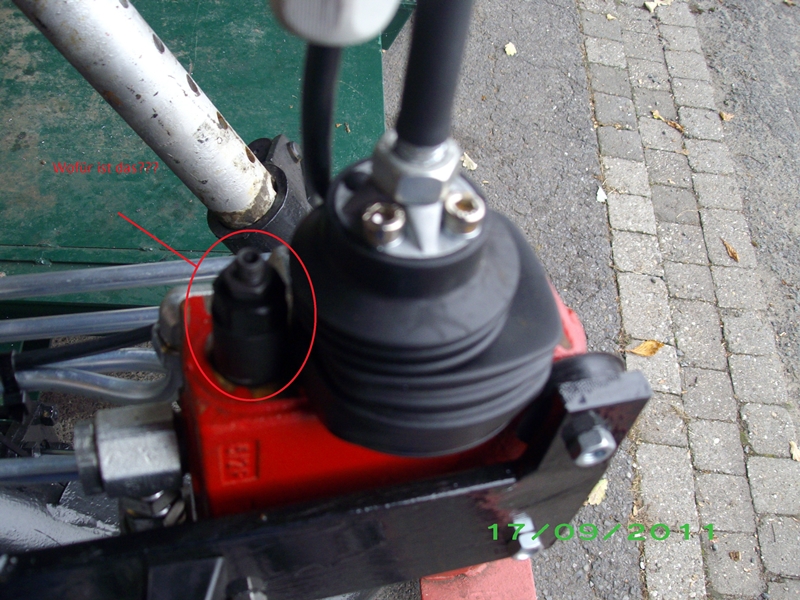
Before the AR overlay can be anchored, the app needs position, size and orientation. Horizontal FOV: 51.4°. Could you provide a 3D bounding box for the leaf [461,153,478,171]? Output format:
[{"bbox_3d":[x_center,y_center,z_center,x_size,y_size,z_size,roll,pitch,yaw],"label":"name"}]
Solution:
[{"bbox_3d":[0.226,-0.467,2.807,0.043,0.012,0.080,-22,61,-19],"label":"leaf"}]

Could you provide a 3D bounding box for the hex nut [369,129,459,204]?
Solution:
[{"bbox_3d":[0.005,-0.040,0.244,0.025,0.011,0.022,0,49,-9],"label":"hex nut"}]

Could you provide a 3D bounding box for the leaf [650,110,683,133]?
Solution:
[{"bbox_3d":[0.964,-0.643,3.002,0.146,0.016,0.039,41,62,20],"label":"leaf"}]

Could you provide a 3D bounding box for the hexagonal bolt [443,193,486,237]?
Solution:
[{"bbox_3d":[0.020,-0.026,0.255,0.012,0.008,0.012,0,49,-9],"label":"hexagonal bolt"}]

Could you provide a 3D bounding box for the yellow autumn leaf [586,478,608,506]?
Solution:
[{"bbox_3d":[0.516,0.508,2.181,0.044,0.013,0.107,37,60,18],"label":"yellow autumn leaf"}]

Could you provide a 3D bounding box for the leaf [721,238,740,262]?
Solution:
[{"bbox_3d":[1.066,-0.160,2.688,0.032,0.016,0.103,-18,60,-17],"label":"leaf"}]

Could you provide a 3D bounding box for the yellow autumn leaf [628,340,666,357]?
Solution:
[{"bbox_3d":[0.729,0.142,2.449,0.118,0.014,0.055,-10,58,-12],"label":"yellow autumn leaf"}]

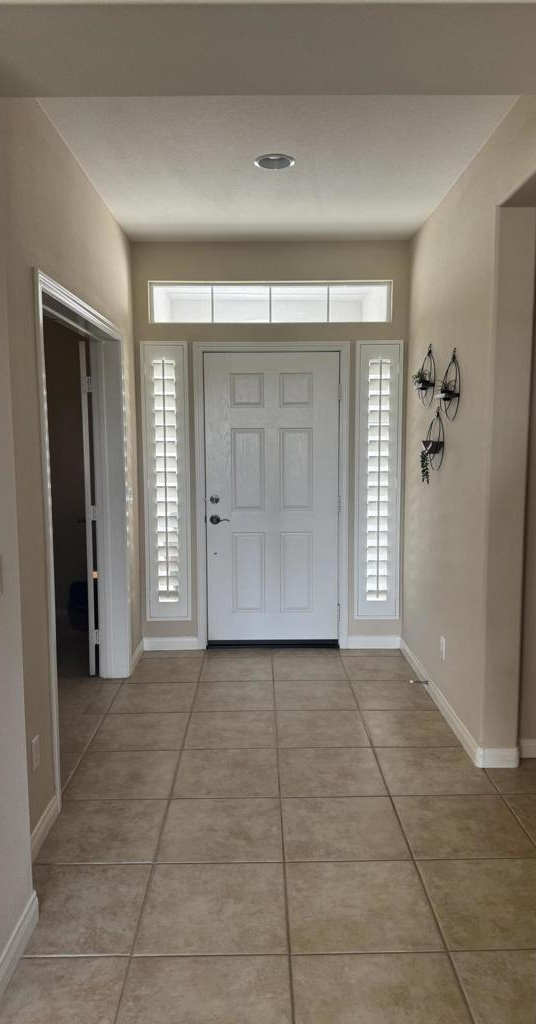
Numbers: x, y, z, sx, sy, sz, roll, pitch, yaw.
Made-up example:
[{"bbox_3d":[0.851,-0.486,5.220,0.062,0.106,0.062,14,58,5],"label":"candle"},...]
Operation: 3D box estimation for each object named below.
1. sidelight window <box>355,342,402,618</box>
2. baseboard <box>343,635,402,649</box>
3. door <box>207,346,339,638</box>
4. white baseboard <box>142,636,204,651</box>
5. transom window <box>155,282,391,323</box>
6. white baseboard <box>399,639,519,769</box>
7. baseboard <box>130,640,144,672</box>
[{"bbox_3d":[0.753,-0.200,4.859,0.313,1.906,0.070,0,6,-1],"label":"sidelight window"},{"bbox_3d":[0.741,0.911,4.963,0.381,0.089,0.018,0,6,-1],"label":"baseboard"},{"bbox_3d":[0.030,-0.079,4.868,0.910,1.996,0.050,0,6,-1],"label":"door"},{"bbox_3d":[-0.676,0.921,4.946,0.380,0.089,0.018,0,6,-1],"label":"white baseboard"},{"bbox_3d":[0.019,-1.397,4.743,1.617,0.272,0.090,0,6,-1],"label":"transom window"},{"bbox_3d":[1.029,1.006,4.078,0.180,0.092,1.794,0,6,-1],"label":"white baseboard"},{"bbox_3d":[-0.870,0.949,4.695,0.018,0.090,0.507,0,6,-1],"label":"baseboard"}]

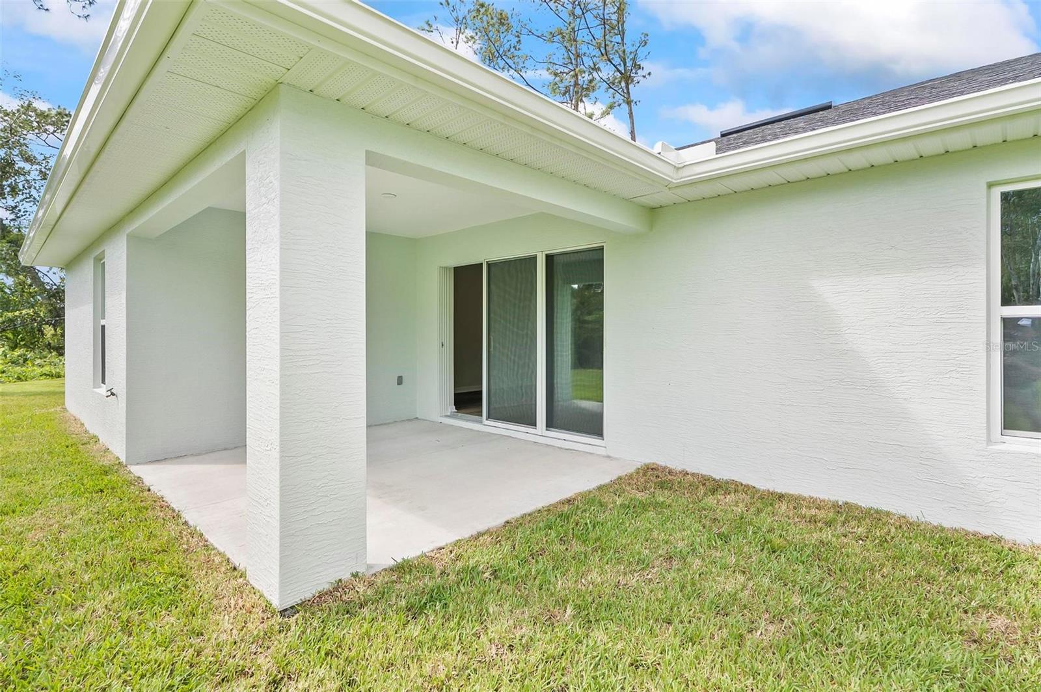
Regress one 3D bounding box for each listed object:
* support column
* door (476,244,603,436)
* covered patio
[{"bbox_3d":[-1.068,0.009,2.467,0.435,2.319,0.413,1,2,43],"label":"support column"},{"bbox_3d":[0.191,-0.039,5.604,1.865,1.999,0.100,1,2,43],"label":"door"},{"bbox_3d":[-1.264,1.166,4.660,3.674,0.100,3.322,1,2,43],"label":"covered patio"}]

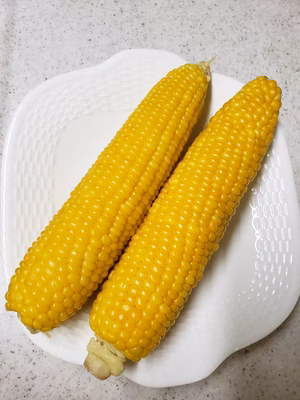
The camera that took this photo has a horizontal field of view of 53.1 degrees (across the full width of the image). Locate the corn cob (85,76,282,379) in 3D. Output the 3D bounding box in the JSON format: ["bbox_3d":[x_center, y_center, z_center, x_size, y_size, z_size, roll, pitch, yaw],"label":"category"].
[{"bbox_3d":[0.032,0.005,0.196,0.048,0.048,0.225,30,76,8],"label":"corn cob"}]

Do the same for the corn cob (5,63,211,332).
[{"bbox_3d":[-0.016,-0.014,0.202,0.048,0.048,0.214,31,76,8],"label":"corn cob"}]

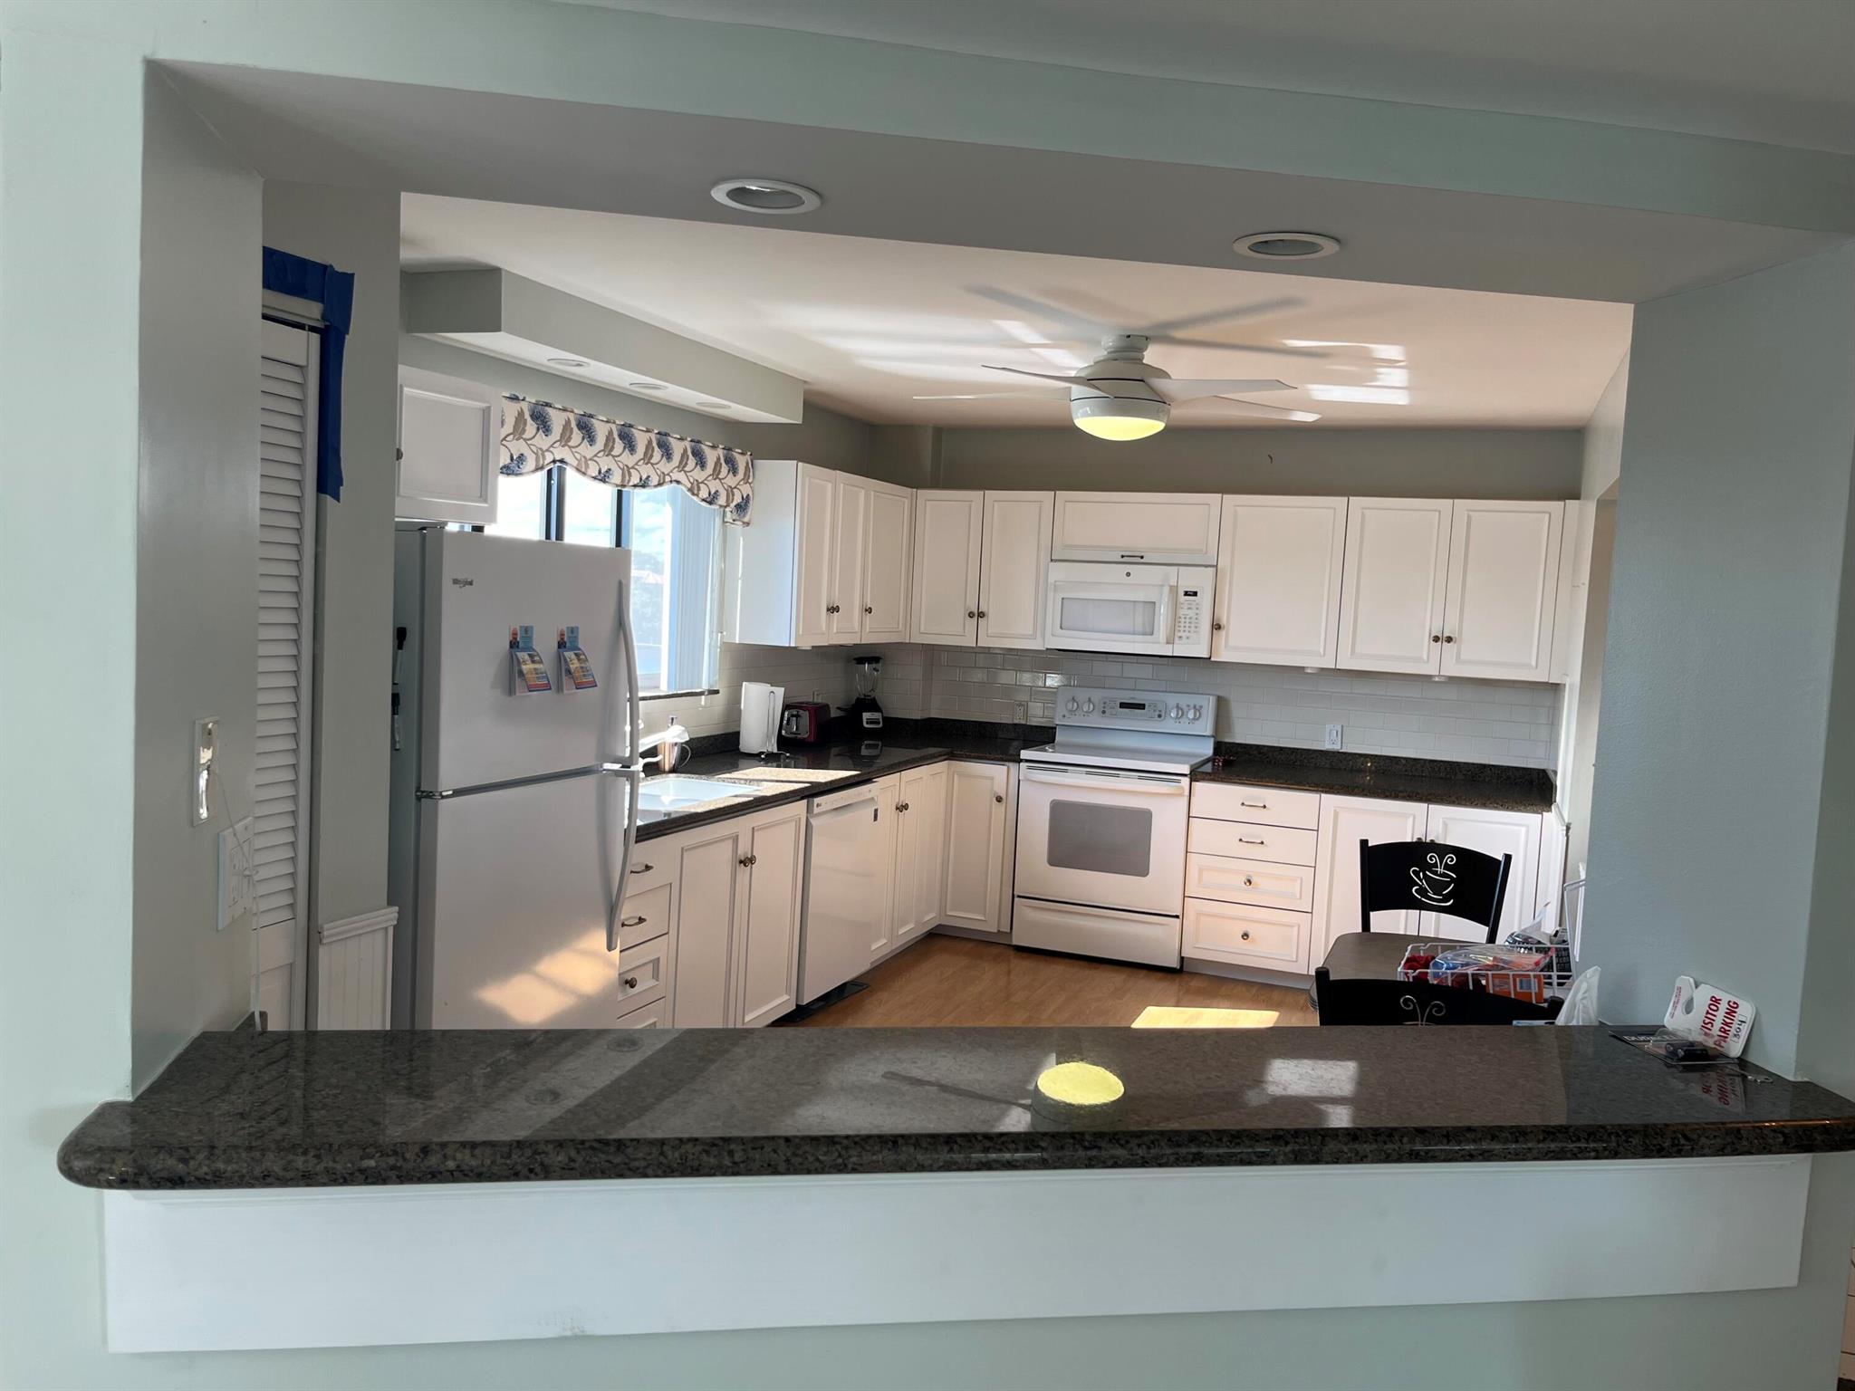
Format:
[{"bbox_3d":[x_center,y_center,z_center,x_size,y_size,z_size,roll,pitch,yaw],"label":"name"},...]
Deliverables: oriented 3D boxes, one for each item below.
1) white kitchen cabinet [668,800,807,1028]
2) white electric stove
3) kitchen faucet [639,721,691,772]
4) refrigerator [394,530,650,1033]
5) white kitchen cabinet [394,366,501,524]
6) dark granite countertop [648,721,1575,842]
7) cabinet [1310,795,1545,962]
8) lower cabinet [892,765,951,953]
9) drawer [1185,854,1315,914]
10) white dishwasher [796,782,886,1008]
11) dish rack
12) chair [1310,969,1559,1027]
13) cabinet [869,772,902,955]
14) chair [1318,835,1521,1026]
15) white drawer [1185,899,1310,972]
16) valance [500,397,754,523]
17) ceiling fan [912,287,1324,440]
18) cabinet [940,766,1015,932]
[{"bbox_3d":[-0.907,0.785,4.787,0.600,0.846,0.910,4,4,21],"label":"white kitchen cabinet"},{"bbox_3d":[0.874,0.592,6.476,0.764,1.190,0.665,4,4,21],"label":"white electric stove"},{"bbox_3d":[-0.959,0.204,4.801,0.310,0.224,0.090,4,4,21],"label":"kitchen faucet"},{"bbox_3d":[-1.286,0.447,3.527,0.810,1.695,0.730,4,4,21],"label":"refrigerator"},{"bbox_3d":[-1.488,-0.645,3.549,0.325,0.382,0.842,4,4,21],"label":"white kitchen cabinet"},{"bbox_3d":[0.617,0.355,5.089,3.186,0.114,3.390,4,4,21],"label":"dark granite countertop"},{"bbox_3d":[2.155,0.842,6.026,0.880,0.846,0.590,4,4,21],"label":"cabinet"},{"bbox_3d":[-0.302,0.678,6.349,0.620,0.775,0.577,4,4,21],"label":"lower cabinet"},{"bbox_3d":[1.474,0.794,6.230,0.540,0.196,0.510,4,4,21],"label":"drawer"},{"bbox_3d":[-0.614,0.743,5.490,0.621,0.836,0.598,4,4,21],"label":"white dishwasher"},{"bbox_3d":[1.278,0.647,3.196,0.370,0.115,0.290,4,4,21],"label":"dish rack"},{"bbox_3d":[1.037,1.000,2.919,0.440,0.920,0.500,4,4,21],"label":"chair"},{"bbox_3d":[-0.468,0.718,5.928,0.600,0.836,0.327,4,4,21],"label":"cabinet"},{"bbox_3d":[1.443,0.935,4.057,0.440,0.920,0.500,4,4,21],"label":"chair"},{"bbox_3d":[1.463,1.025,6.247,0.540,0.263,0.510,4,4,21],"label":"white drawer"},{"bbox_3d":[-1.060,-0.784,4.781,0.115,0.282,1.730,4,4,21],"label":"valance"},{"bbox_3d":[0.629,-0.980,4.450,1.410,0.329,1.400,4,4,21],"label":"ceiling fan"},{"bbox_3d":[0.349,0.683,6.710,0.363,0.775,0.595,4,4,21],"label":"cabinet"}]

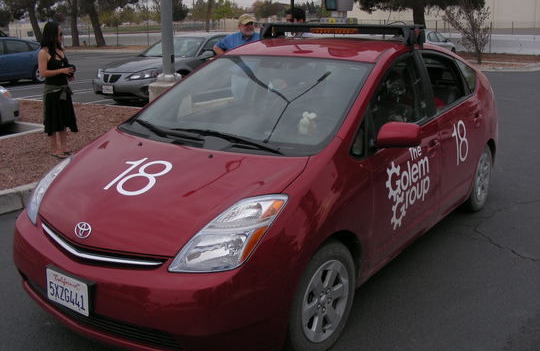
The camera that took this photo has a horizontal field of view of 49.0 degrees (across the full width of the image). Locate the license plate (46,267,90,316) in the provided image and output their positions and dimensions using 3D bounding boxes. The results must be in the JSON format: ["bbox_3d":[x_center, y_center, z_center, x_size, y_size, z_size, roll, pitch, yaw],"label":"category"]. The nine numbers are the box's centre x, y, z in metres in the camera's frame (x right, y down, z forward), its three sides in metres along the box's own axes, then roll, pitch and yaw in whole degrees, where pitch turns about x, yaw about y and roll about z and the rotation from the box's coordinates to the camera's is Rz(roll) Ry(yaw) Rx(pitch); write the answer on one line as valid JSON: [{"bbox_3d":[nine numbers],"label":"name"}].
[{"bbox_3d":[-0.922,0.530,2.692,0.308,0.155,0.020,10,14,35],"label":"license plate"}]

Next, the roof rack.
[{"bbox_3d":[0.477,-1.005,4.280,1.310,0.200,0.320,10,18,35],"label":"roof rack"}]

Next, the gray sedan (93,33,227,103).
[{"bbox_3d":[-1.432,-2.314,12.464,1.820,1.440,4.850,11,19,37],"label":"gray sedan"}]

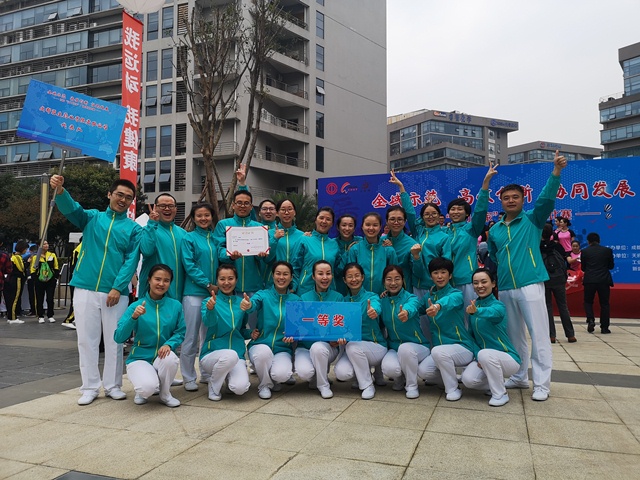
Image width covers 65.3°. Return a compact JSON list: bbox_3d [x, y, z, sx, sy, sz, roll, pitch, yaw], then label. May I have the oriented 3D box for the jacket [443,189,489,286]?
[{"bbox_3d":[1.317,-0.014,4.550,0.440,0.870,0.300,-2,-3,26],"label":"jacket"}]

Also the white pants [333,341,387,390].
[{"bbox_3d":[0.346,1.021,4.270,0.440,0.420,0.550,-1,-3,16],"label":"white pants"}]

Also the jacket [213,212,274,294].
[{"bbox_3d":[-0.685,0.121,4.470,0.560,0.700,0.400,1,-3,-3],"label":"jacket"}]

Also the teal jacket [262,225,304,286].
[{"bbox_3d":[-0.338,0.147,4.750,0.430,0.630,0.300,0,-3,6],"label":"teal jacket"}]

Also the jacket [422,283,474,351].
[{"bbox_3d":[1.082,0.639,4.170,0.460,0.580,0.440,-1,-3,26],"label":"jacket"}]

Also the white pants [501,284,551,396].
[{"bbox_3d":[1.729,0.812,4.200,0.430,0.980,0.360,-1,-3,29],"label":"white pants"}]

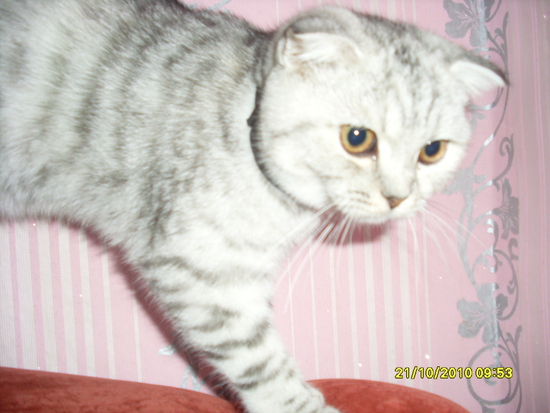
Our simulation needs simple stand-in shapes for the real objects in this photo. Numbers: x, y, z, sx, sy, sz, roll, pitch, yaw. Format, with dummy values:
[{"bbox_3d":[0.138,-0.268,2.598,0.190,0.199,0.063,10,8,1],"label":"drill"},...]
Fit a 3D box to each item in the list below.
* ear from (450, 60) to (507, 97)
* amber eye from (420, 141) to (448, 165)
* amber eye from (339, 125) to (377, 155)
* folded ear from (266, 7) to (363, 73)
[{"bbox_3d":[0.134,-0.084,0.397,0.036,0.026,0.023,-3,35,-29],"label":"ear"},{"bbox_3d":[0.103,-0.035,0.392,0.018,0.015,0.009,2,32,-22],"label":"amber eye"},{"bbox_3d":[0.051,-0.041,0.368,0.020,0.017,0.009,10,30,-10],"label":"amber eye"},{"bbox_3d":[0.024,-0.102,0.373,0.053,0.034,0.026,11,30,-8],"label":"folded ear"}]

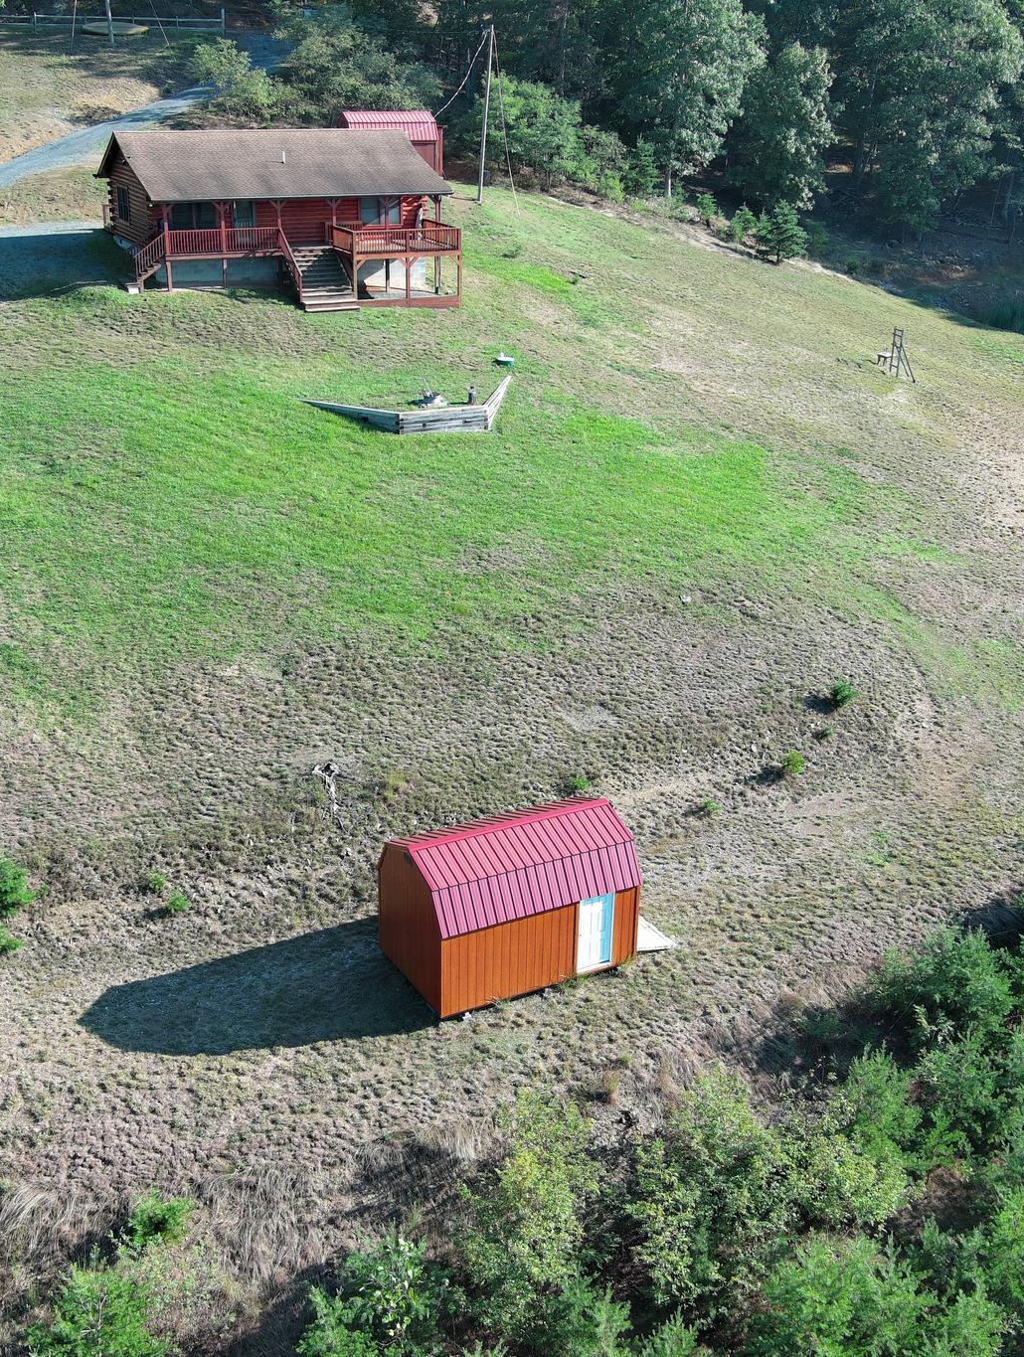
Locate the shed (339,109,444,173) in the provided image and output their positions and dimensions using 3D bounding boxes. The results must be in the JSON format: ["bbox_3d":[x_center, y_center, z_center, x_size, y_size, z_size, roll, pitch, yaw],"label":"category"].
[{"bbox_3d":[-6.662,-28.728,88.067,4.850,3.250,3.100,-6,22,-17],"label":"shed"}]

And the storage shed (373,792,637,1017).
[{"bbox_3d":[-0.044,4.659,35.934,4.950,3.350,3.150,-11,24,-27],"label":"storage shed"}]

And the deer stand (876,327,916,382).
[{"bbox_3d":[18.069,-15.278,77.300,1.950,2.400,0.900,-7,23,-18],"label":"deer stand"}]

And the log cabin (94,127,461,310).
[{"bbox_3d":[-10.498,-20.692,73.142,13.550,6.890,12.742,-9,24,-24],"label":"log cabin"}]

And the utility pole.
[{"bbox_3d":[-1.340,-29.160,84.915,0.350,8.716,0.350,4,21,-1],"label":"utility pole"}]

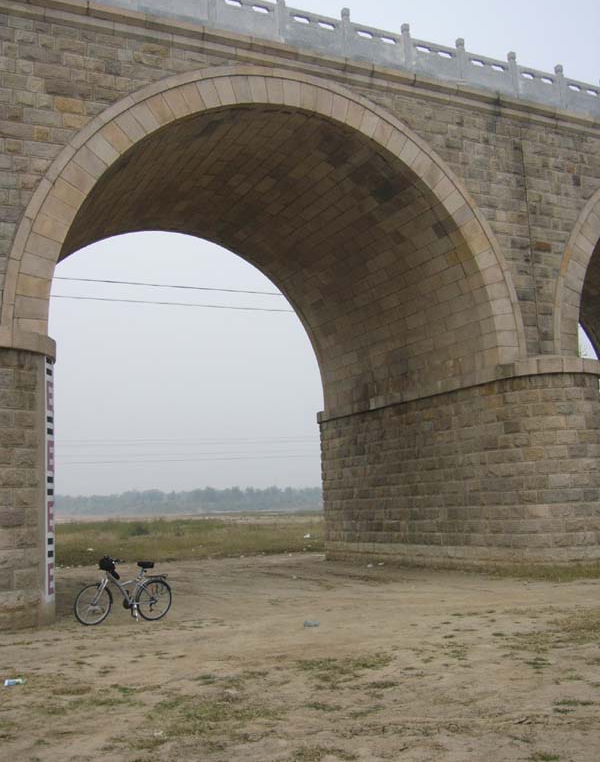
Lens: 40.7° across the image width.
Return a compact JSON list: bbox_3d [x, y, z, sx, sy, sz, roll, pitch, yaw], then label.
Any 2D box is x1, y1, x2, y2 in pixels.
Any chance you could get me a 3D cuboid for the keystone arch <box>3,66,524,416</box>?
[{"bbox_3d":[-1.897,-2.852,20.549,11.552,6.179,8.675,2,-10,-27],"label":"keystone arch"}]

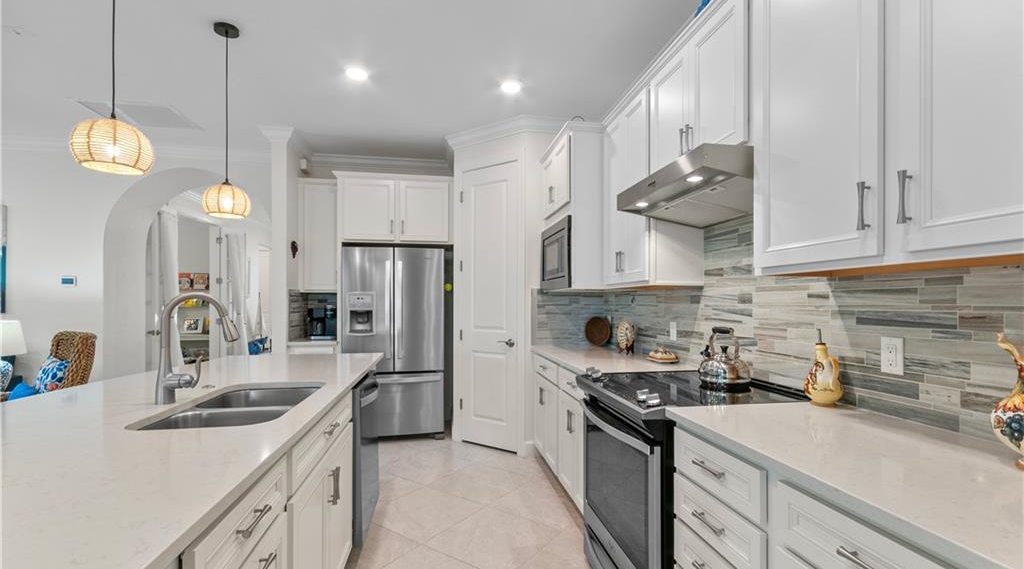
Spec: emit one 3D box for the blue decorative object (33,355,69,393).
[{"bbox_3d":[-3.793,0.756,3.500,0.410,0.390,0.140,-1,-20,35],"label":"blue decorative object"}]

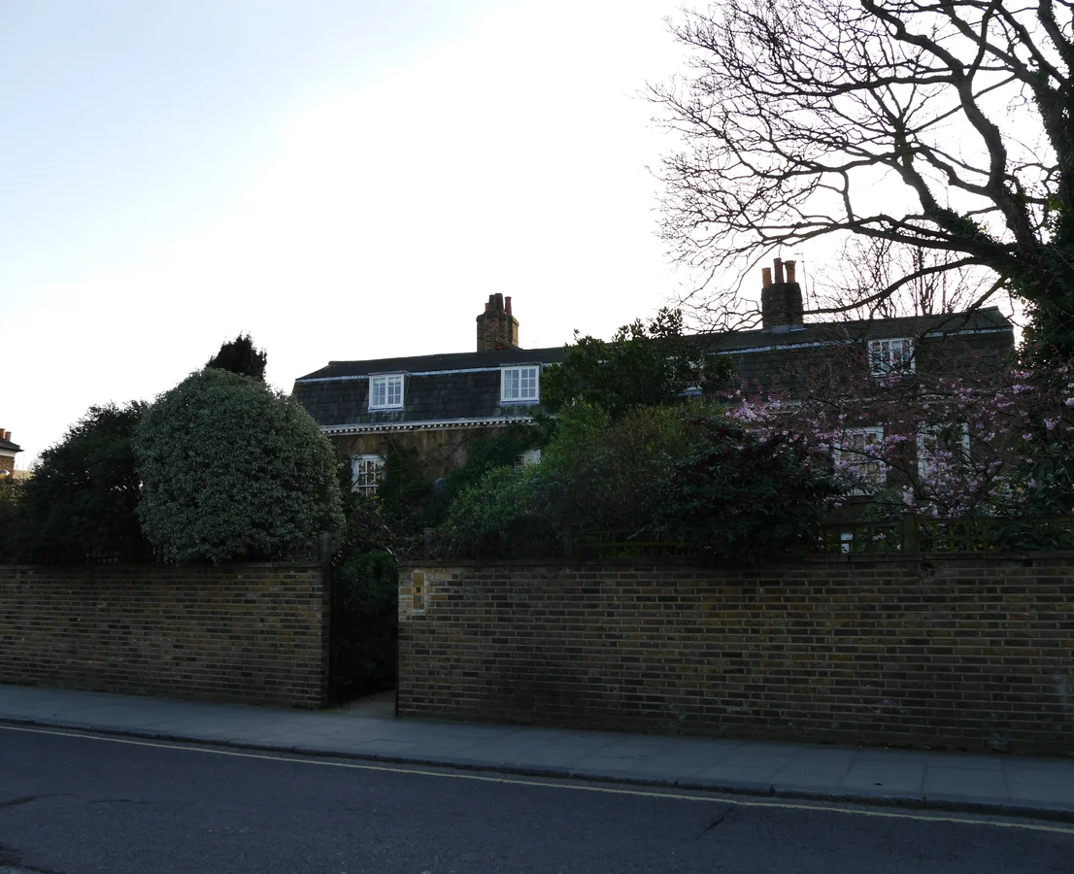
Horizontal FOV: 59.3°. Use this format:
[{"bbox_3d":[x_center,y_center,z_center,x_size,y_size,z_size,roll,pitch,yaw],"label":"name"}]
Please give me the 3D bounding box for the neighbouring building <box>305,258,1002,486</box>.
[{"bbox_3d":[2.950,0.306,29.395,21.450,10.900,6.200,-3,-9,17],"label":"neighbouring building"}]

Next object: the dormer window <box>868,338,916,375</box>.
[{"bbox_3d":[9.422,-2.085,25.083,1.139,1.019,0.500,-3,-9,17],"label":"dormer window"}]

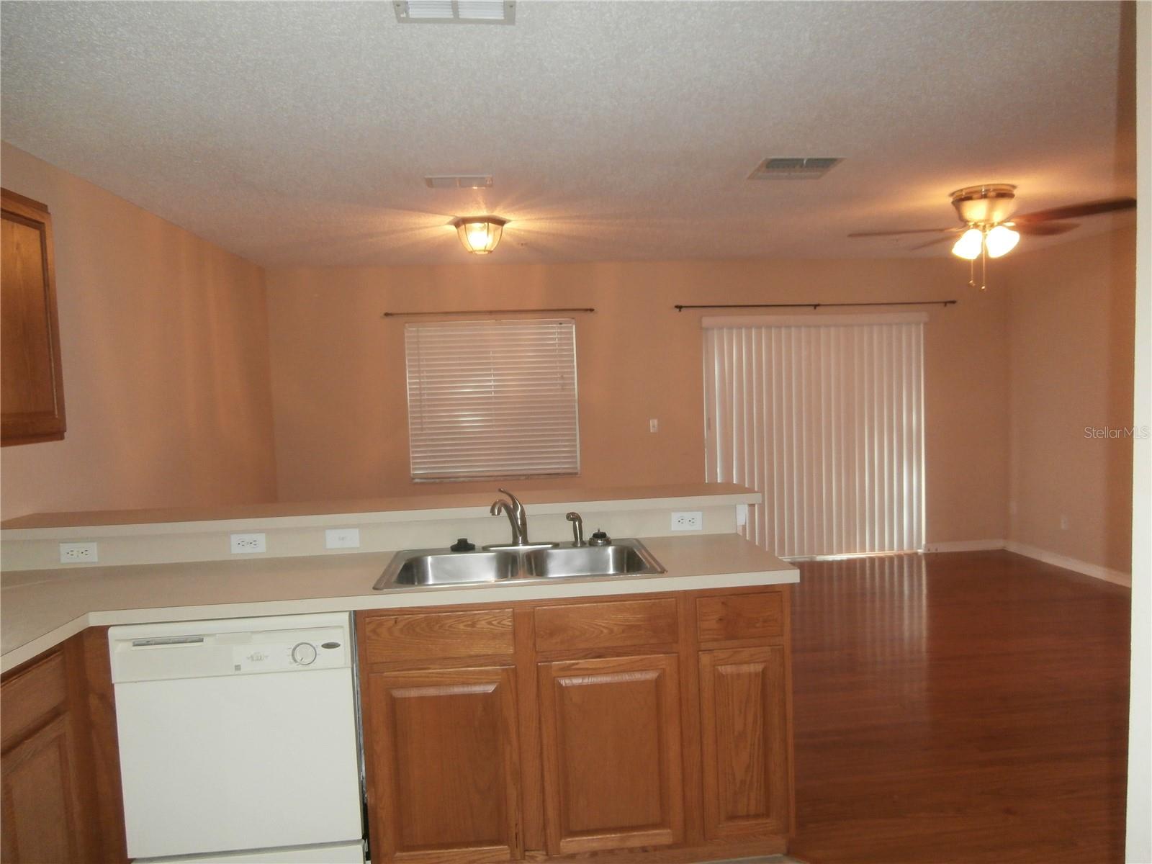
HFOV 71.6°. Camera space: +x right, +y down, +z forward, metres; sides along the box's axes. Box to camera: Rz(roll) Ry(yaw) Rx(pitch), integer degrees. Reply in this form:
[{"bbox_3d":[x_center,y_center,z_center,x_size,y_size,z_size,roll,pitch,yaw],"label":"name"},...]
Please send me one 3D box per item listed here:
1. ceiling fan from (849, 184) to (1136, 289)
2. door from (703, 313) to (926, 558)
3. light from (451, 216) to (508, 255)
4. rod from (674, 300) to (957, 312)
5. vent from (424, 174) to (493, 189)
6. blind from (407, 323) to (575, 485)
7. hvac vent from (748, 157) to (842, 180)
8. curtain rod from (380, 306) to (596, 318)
[{"bbox_3d":[2.159,-1.019,4.255,1.320,0.500,1.290,-2,3,-6],"label":"ceiling fan"},{"bbox_3d":[1.954,0.049,6.483,1.850,1.980,0.110,-2,3,-6],"label":"door"},{"bbox_3d":[-0.547,-1.110,4.576,0.360,0.186,0.345,-2,3,-6],"label":"light"},{"bbox_3d":[1.920,-1.005,6.358,2.310,0.050,0.090,-2,3,-6],"label":"rod"},{"bbox_3d":[-0.534,-1.144,3.685,0.305,0.020,0.215,-2,3,-6],"label":"vent"},{"bbox_3d":[-0.637,-0.248,6.221,1.300,1.200,0.060,-2,3,-6],"label":"blind"},{"bbox_3d":[0.998,-1.189,3.648,0.350,0.020,0.355,-2,3,-6],"label":"hvac vent"},{"bbox_3d":[-0.654,-0.906,6.109,1.600,0.045,0.090,-2,3,-6],"label":"curtain rod"}]

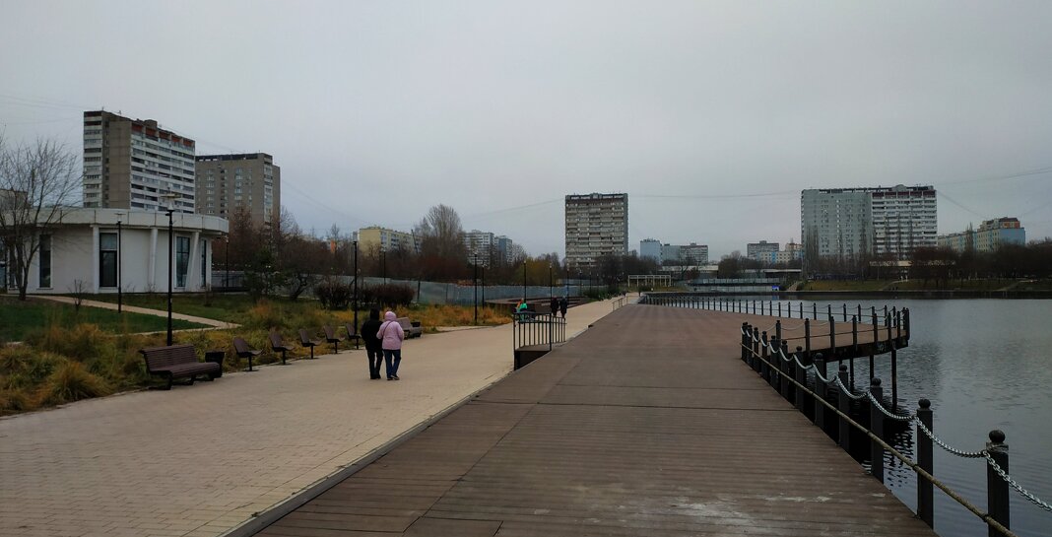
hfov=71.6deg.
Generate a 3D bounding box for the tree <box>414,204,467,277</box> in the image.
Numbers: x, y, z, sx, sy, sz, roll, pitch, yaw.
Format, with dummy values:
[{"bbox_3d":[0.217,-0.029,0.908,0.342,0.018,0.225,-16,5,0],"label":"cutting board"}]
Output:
[{"bbox_3d":[-15.594,-2.955,135.309,9.500,18.000,9.500,0,-2,0],"label":"tree"}]

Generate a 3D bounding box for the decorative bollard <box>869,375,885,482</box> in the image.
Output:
[{"bbox_3d":[3.140,1.441,6.529,0.090,0.900,0.090,0,-2,11],"label":"decorative bollard"}]

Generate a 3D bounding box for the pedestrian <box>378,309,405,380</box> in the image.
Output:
[{"bbox_3d":[-3.297,1.871,17.819,0.600,1.690,0.420,0,-2,8],"label":"pedestrian"}]

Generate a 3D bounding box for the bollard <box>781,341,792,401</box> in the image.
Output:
[{"bbox_3d":[4.054,1.578,11.375,0.090,0.900,0.090,0,-2,11],"label":"bollard"}]

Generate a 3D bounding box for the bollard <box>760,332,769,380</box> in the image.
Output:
[{"bbox_3d":[4.496,1.645,13.723,0.090,0.900,0.090,0,-2,11],"label":"bollard"}]

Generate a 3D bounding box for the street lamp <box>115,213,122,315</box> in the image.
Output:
[{"bbox_3d":[-19.483,-0.233,35.068,0.520,4.770,0.520,0,-2,10],"label":"street lamp"}]

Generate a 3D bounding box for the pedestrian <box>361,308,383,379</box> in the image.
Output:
[{"bbox_3d":[-3.745,1.844,17.917,0.580,1.750,0.420,0,-2,8],"label":"pedestrian"}]

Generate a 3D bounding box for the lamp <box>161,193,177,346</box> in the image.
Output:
[{"bbox_3d":[-9.706,0.375,19.912,0.520,4.800,0.520,0,-2,10],"label":"lamp"}]

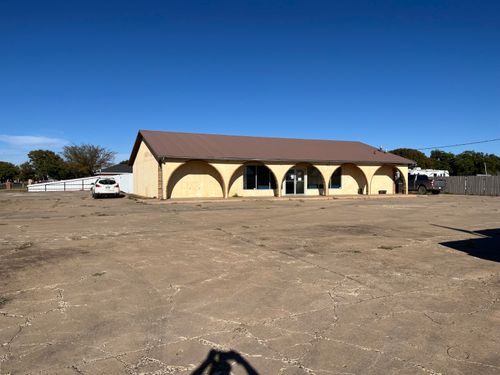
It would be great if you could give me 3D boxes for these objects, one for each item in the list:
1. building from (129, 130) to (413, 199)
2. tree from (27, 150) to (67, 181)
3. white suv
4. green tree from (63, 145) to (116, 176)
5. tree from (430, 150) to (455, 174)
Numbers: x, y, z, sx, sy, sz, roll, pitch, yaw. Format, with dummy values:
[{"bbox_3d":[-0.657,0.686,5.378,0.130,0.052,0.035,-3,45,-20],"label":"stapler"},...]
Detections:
[{"bbox_3d":[1.432,-2.046,36.042,23.250,5.570,14.990,0,1,-25],"label":"building"},{"bbox_3d":[-37.744,-3.500,69.946,7.640,7.050,7.640,0,1,0],"label":"tree"},{"bbox_3d":[-12.008,-0.031,31.172,1.890,1.710,4.800,0,1,-25],"label":"white suv"},{"bbox_3d":[-28.204,-3.729,65.941,9.140,7.700,9.140,0,1,0],"label":"green tree"},{"bbox_3d":[37.745,-3.560,73.943,5.720,7.270,5.720,0,1,0],"label":"tree"}]

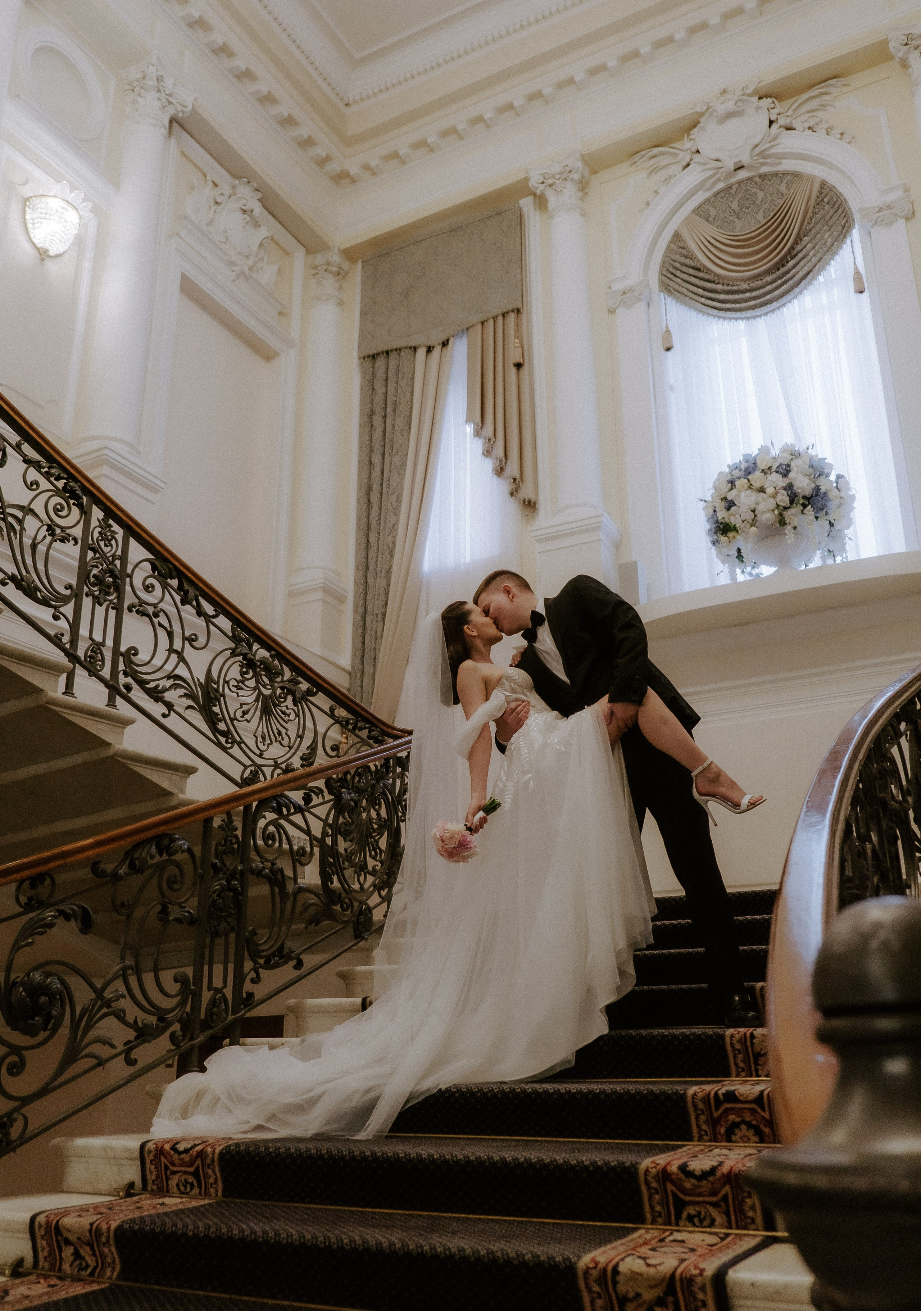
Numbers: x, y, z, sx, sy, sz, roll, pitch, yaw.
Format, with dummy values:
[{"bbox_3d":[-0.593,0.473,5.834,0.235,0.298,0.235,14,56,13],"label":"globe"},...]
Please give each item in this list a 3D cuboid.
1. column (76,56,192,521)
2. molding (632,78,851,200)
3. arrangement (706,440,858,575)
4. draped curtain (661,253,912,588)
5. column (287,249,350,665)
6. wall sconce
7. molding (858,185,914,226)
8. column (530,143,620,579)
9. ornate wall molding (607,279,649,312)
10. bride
[{"bbox_3d":[-2.496,-2.710,8.514,0.420,4.490,0.620,-10,-21,26],"label":"column"},{"bbox_3d":[2.343,-4.452,9.529,1.920,0.770,0.300,-10,-21,26],"label":"molding"},{"bbox_3d":[2.369,-1.067,8.305,1.060,1.140,0.950,-10,-21,26],"label":"arrangement"},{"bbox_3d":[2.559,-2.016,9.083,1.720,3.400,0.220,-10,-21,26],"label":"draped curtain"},{"bbox_3d":[-1.290,-1.979,10.662,0.420,4.490,0.440,-10,-21,26],"label":"column"},{"bbox_3d":[-2.897,-3.171,8.070,0.240,0.620,0.480,-10,-21,26],"label":"wall sconce"},{"bbox_3d":[3.333,-3.526,8.753,0.380,0.290,0.180,-10,-21,26],"label":"molding"},{"bbox_3d":[0.933,-2.391,9.550,0.630,4.490,0.450,-10,-21,26],"label":"column"},{"bbox_3d":[1.449,-3.178,9.695,0.380,0.290,0.180,-10,-21,26],"label":"ornate wall molding"},{"bbox_3d":[-0.015,0.516,3.352,1.800,1.680,0.720,-5,-19,11],"label":"bride"}]

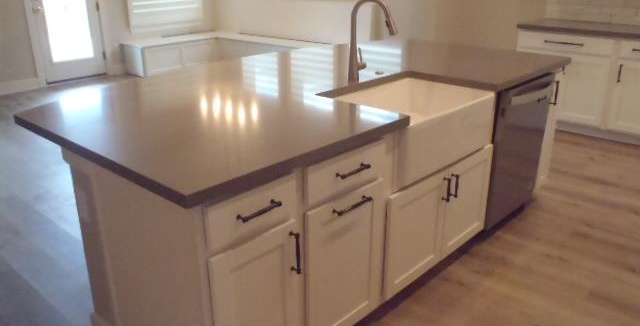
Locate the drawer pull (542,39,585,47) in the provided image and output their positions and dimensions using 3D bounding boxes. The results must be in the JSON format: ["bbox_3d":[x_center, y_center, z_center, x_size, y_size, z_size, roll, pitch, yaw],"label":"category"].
[{"bbox_3d":[2.082,-1.020,4.420,0.310,0.016,0.036,14,25,36],"label":"drawer pull"}]

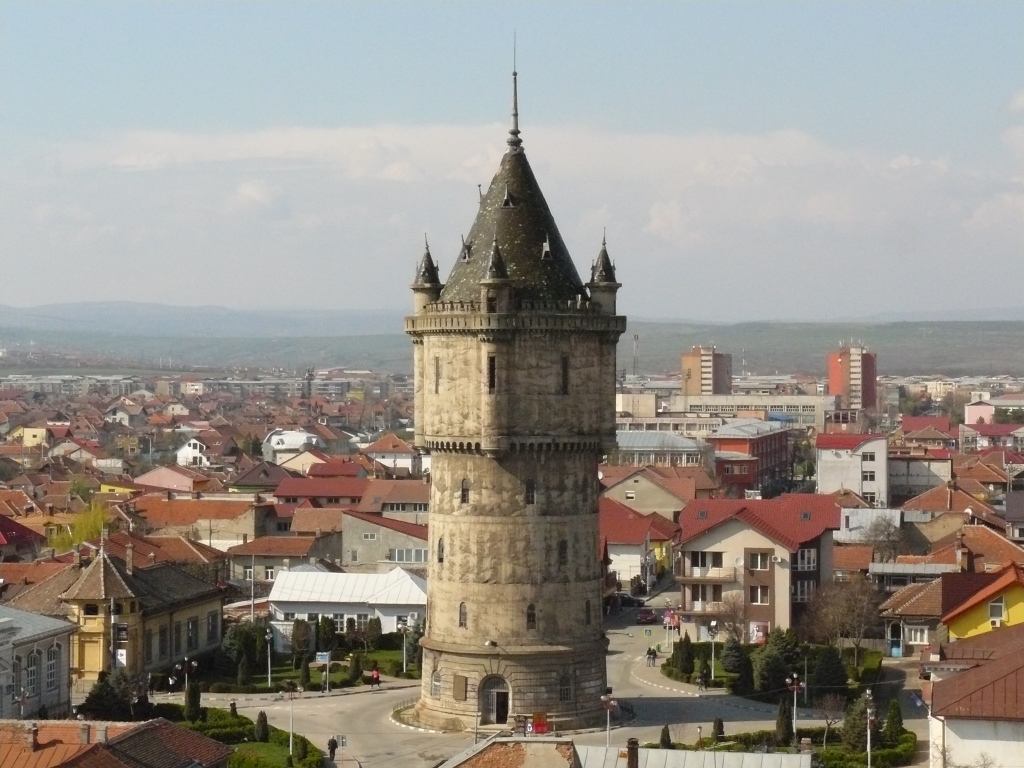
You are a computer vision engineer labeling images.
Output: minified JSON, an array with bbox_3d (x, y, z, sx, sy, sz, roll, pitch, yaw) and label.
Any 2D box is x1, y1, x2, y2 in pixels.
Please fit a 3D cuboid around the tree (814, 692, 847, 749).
[{"bbox_3d":[21.370,22.707,150.847,2.200,3.700,2.100,0,1,0],"label":"tree"}]

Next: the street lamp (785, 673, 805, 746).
[{"bbox_3d":[19.436,22.340,154.127,1.350,5.100,1.200,0,1,0],"label":"street lamp"}]

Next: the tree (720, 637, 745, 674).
[{"bbox_3d":[18.715,22.977,191.254,2.000,3.050,2.000,0,1,0],"label":"tree"}]

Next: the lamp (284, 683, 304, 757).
[{"bbox_3d":[-14.683,22.358,150.050,1.350,5.150,1.200,0,1,0],"label":"lamp"}]

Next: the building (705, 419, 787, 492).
[{"bbox_3d":[49.198,14.762,469.329,11.500,13.500,50.000,0,1,13],"label":"building"}]

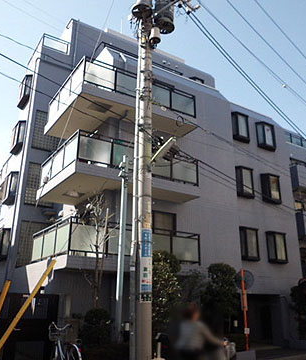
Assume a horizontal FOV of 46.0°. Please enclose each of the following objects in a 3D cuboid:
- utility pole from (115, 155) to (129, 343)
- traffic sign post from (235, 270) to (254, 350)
[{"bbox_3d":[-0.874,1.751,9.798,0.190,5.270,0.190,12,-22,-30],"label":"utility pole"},{"bbox_3d":[3.046,4.240,11.857,0.600,2.530,0.220,-4,-20,12],"label":"traffic sign post"}]

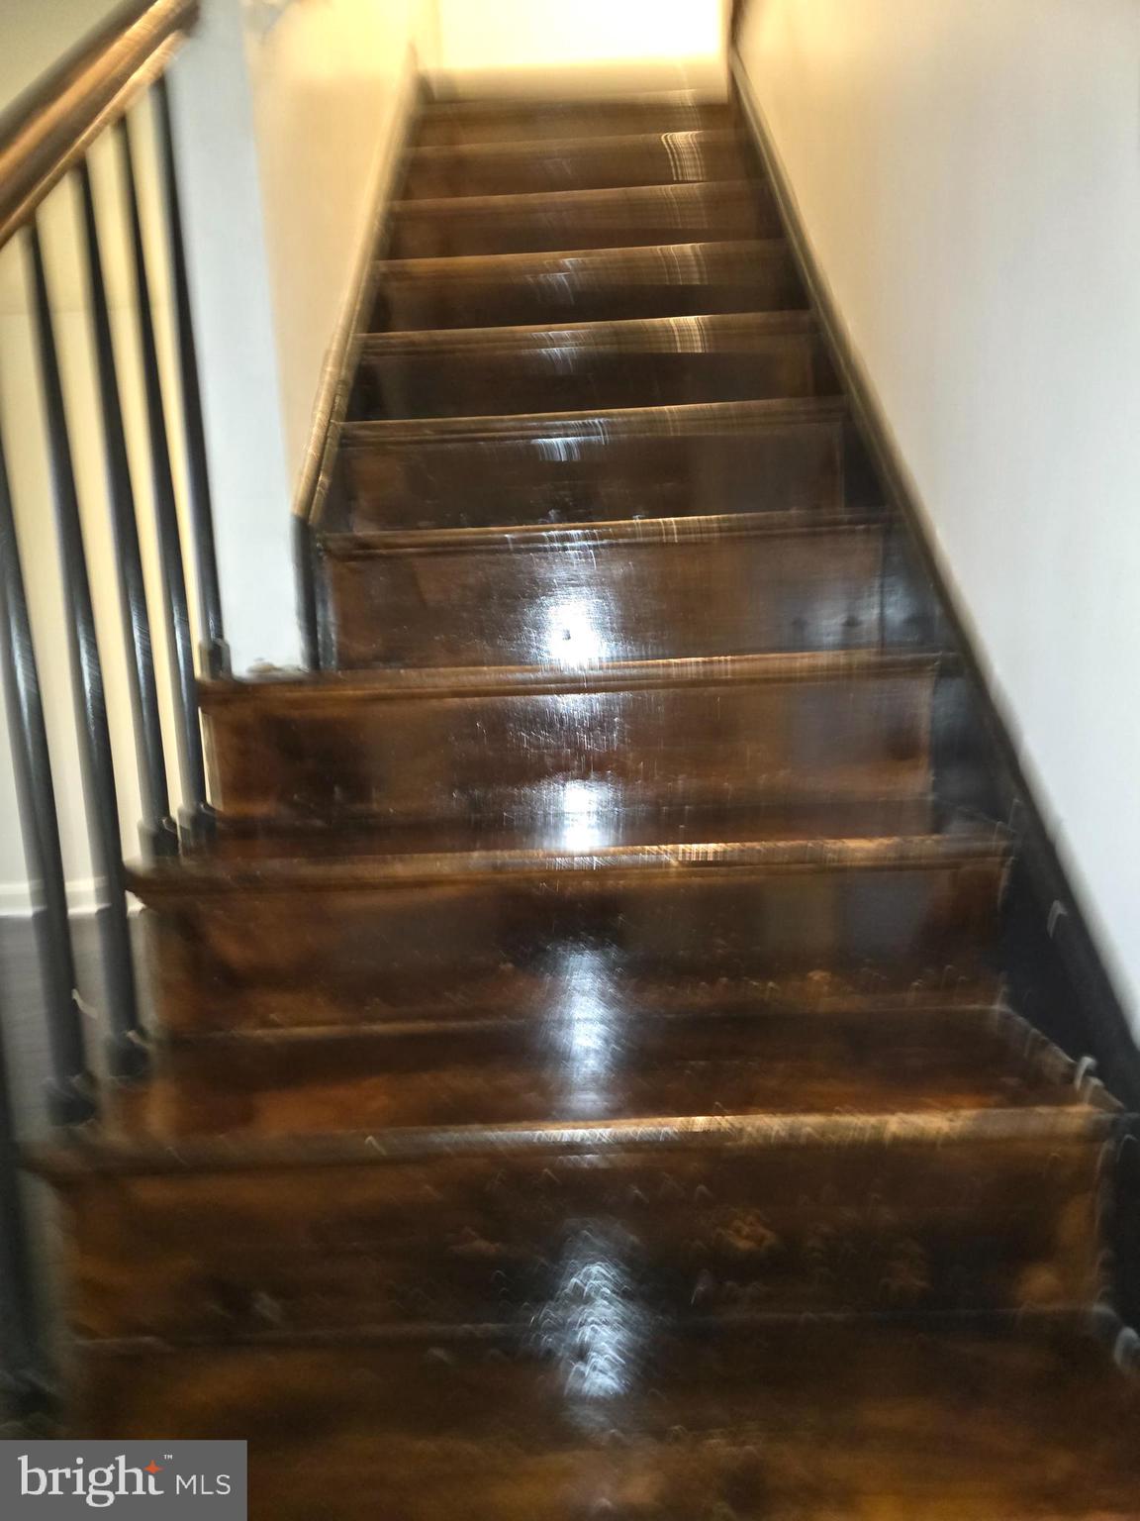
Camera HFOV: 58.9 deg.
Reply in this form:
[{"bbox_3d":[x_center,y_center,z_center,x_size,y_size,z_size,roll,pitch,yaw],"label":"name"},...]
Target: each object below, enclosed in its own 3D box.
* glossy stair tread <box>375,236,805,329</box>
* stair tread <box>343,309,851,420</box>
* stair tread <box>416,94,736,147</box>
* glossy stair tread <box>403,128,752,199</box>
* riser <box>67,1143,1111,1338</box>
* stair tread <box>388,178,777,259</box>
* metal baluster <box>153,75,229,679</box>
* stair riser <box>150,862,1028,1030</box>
[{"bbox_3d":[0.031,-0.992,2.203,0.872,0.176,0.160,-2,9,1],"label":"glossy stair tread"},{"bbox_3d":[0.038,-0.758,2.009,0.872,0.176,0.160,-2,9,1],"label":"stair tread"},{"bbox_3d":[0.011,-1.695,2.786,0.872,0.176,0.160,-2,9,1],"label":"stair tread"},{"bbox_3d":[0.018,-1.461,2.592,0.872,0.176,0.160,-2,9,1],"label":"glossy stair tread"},{"bbox_3d":[0.016,0.446,0.971,0.963,0.173,0.035,-2,8,1],"label":"riser"},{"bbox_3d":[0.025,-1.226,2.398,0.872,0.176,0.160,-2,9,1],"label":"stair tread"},{"bbox_3d":[-0.501,-0.489,1.324,0.036,0.754,0.036,-2,8,1],"label":"metal baluster"},{"bbox_3d":[0.009,0.214,1.166,0.963,0.173,0.035,-2,8,1],"label":"stair riser"}]

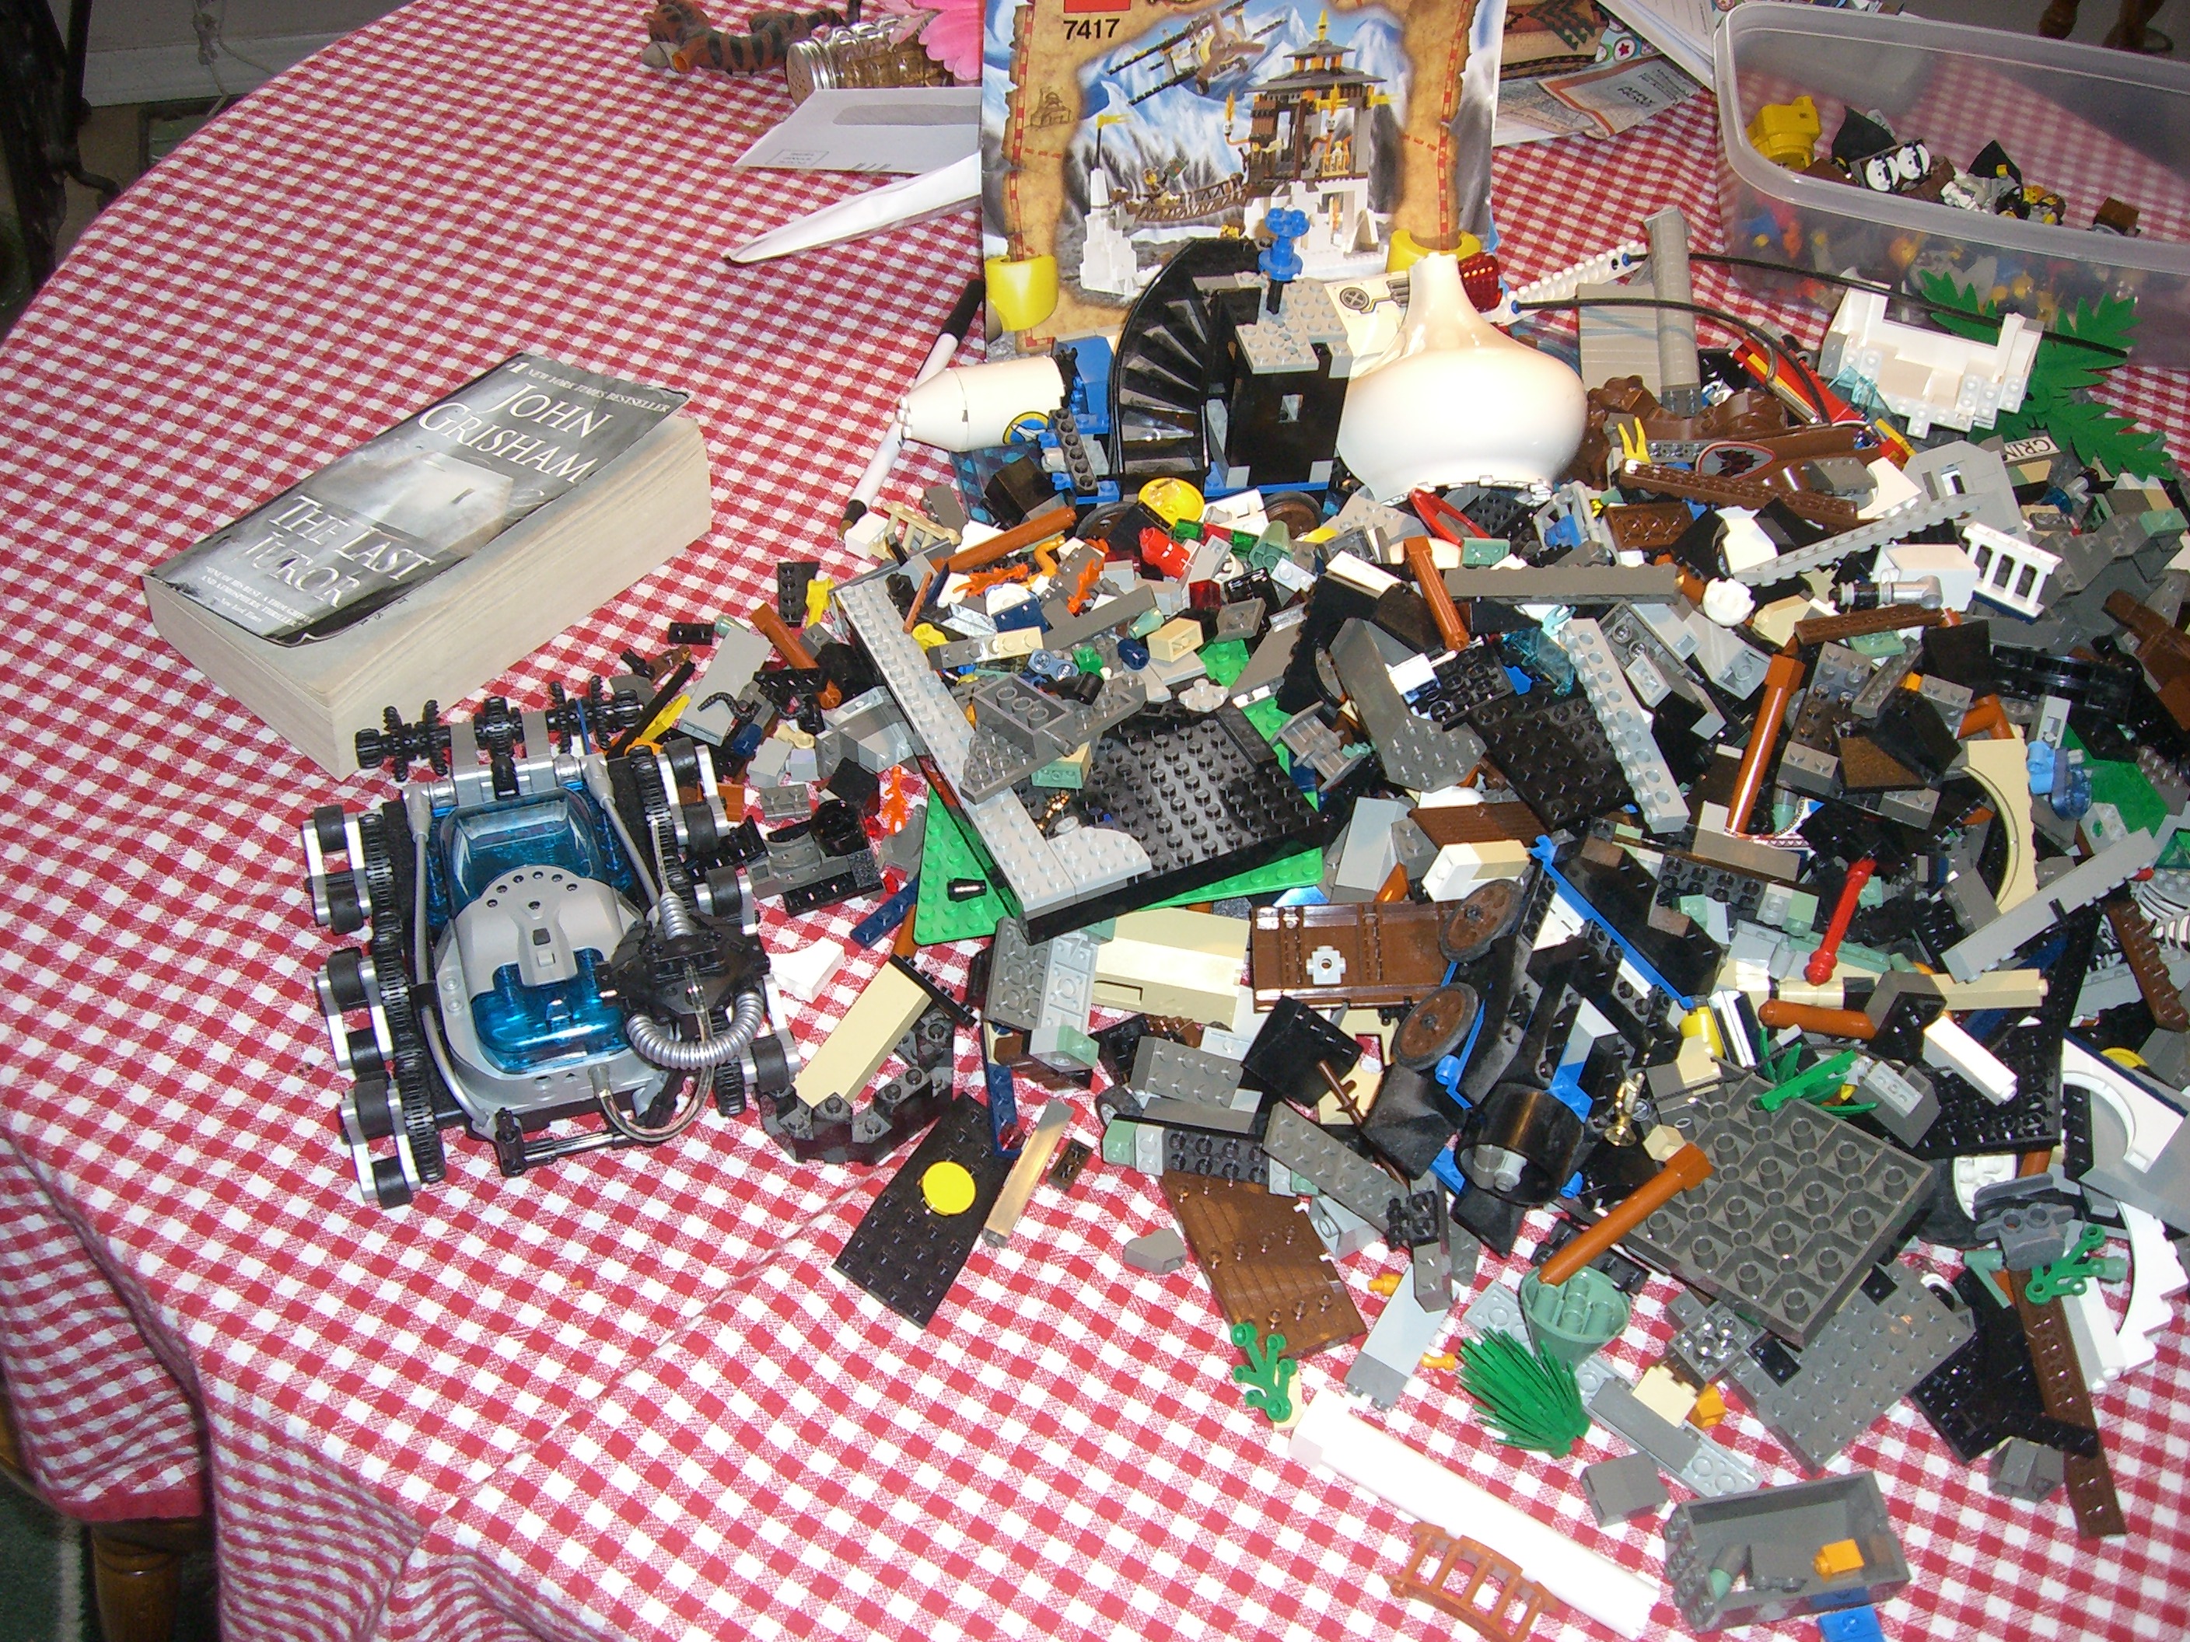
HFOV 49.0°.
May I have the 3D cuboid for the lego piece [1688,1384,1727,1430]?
[{"bbox_3d":[0.169,0.161,0.662,0.008,0.009,0.010,32,54,25],"label":"lego piece"}]

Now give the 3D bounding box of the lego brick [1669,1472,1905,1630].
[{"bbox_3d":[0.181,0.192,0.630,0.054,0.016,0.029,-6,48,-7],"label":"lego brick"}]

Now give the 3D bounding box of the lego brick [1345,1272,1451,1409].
[{"bbox_3d":[0.085,0.145,0.665,0.016,0.011,0.043,25,51,19],"label":"lego brick"}]

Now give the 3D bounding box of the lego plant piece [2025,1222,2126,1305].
[{"bbox_3d":[0.280,0.127,0.688,0.028,0.008,0.019,-14,50,-15],"label":"lego plant piece"}]

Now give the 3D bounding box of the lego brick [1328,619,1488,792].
[{"bbox_3d":[0.100,-0.037,0.775,0.037,0.022,0.066,-16,49,-5],"label":"lego brick"}]

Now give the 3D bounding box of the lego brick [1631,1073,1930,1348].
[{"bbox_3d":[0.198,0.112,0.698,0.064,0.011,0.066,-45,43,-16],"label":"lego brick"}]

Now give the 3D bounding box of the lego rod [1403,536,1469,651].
[{"bbox_3d":[0.114,-0.076,0.796,0.008,0.008,0.056,-7,46,-9],"label":"lego rod"}]

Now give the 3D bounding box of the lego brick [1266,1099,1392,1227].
[{"bbox_3d":[0.069,0.102,0.703,0.048,0.005,0.016,35,47,-17],"label":"lego brick"}]

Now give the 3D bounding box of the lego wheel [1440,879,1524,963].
[{"bbox_3d":[0.122,0.032,0.760,0.008,0.031,0.031,39,43,-24],"label":"lego wheel"}]

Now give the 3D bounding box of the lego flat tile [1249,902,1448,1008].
[{"bbox_3d":[0.079,0.040,0.718,0.065,0.006,0.036,-4,53,3],"label":"lego flat tile"}]

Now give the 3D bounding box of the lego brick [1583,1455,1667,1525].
[{"bbox_3d":[0.146,0.185,0.663,0.018,0.006,0.016,-13,49,-15],"label":"lego brick"}]

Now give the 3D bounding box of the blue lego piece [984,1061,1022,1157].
[{"bbox_3d":[-0.028,0.085,0.718,0.008,0.005,0.042,-8,48,-10],"label":"blue lego piece"}]

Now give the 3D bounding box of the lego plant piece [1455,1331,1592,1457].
[{"bbox_3d":[0.120,0.161,0.671,0.039,0.023,0.028,36,54,11],"label":"lego plant piece"}]

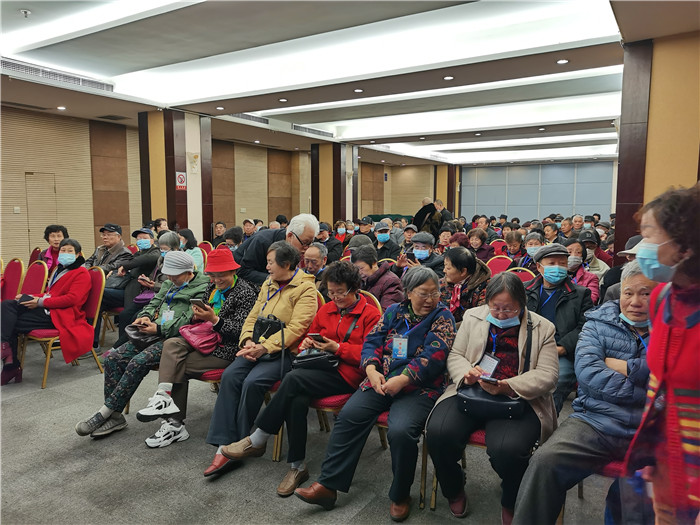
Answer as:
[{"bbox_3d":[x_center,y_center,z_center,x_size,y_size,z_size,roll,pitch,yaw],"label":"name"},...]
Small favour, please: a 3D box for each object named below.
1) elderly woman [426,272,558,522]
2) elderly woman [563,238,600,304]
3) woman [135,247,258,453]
[{"bbox_3d":[0.665,0.624,2.540,0.600,1.160,0.720,3,6,27],"label":"elderly woman"},{"bbox_3d":[1.719,0.438,4.134,0.520,1.230,0.780,4,6,33],"label":"elderly woman"},{"bbox_3d":[-0.990,0.521,3.720,0.500,1.160,0.800,3,7,31],"label":"woman"}]

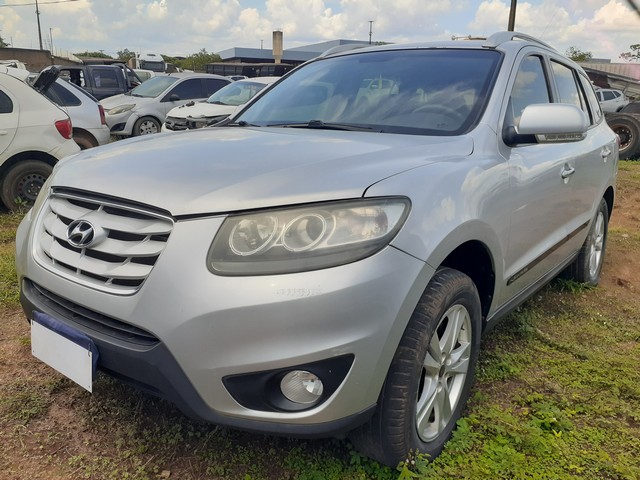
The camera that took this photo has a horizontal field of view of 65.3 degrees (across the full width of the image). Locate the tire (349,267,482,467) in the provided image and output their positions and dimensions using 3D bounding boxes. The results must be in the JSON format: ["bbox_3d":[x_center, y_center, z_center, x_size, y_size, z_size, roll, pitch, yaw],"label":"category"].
[{"bbox_3d":[0.362,0.444,1.801,0.240,0.730,0.730,11,16,35],"label":"tire"}]

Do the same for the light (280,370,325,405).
[{"bbox_3d":[-0.042,0.413,1.396,0.115,0.110,0.080,8,14,22],"label":"light"}]

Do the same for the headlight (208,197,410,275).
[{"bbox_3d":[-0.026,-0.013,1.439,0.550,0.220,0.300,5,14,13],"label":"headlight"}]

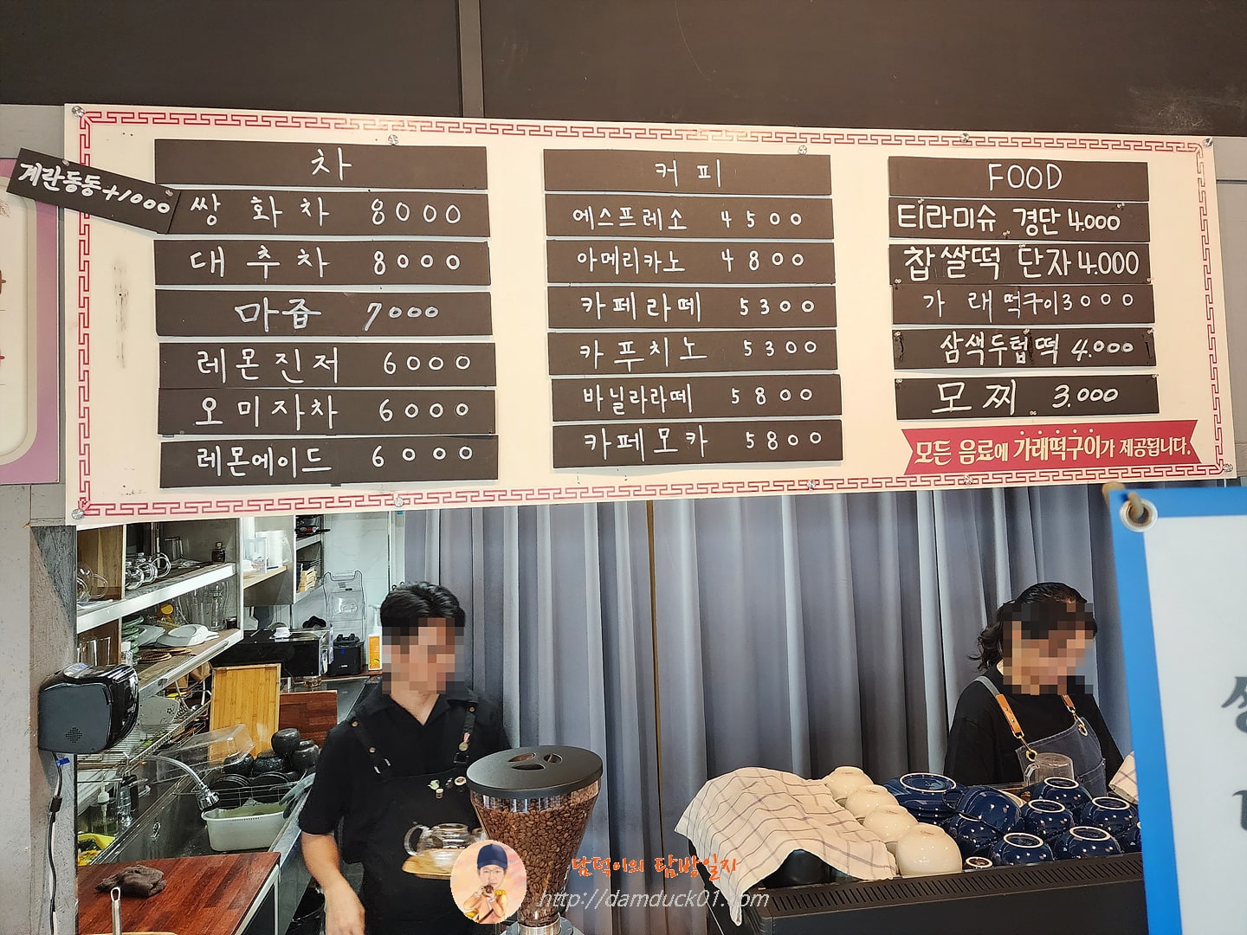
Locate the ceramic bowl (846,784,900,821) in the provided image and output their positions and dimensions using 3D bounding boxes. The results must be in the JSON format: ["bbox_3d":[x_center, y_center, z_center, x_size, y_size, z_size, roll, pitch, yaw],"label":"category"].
[{"bbox_3d":[0.434,0.592,1.441,0.095,0.065,0.095,0,0,0],"label":"ceramic bowl"}]

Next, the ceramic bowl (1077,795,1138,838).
[{"bbox_3d":[0.828,0.600,1.405,0.095,0.060,0.095,0,0,0],"label":"ceramic bowl"}]

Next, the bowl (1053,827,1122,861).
[{"bbox_3d":[0.727,0.600,1.290,0.095,0.060,0.095,0,0,0],"label":"bowl"}]

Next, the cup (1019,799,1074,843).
[{"bbox_3d":[0.713,0.600,1.394,0.095,0.060,0.095,0,0,0],"label":"cup"}]

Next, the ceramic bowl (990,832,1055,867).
[{"bbox_3d":[0.612,0.600,1.266,0.095,0.060,0.095,0,0,0],"label":"ceramic bowl"}]

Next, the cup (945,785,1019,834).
[{"bbox_3d":[0.597,0.557,1.375,0.118,0.061,0.094,23,-12,0],"label":"cup"}]

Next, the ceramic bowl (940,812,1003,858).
[{"bbox_3d":[0.581,0.600,1.361,0.095,0.060,0.095,0,0,0],"label":"ceramic bowl"}]

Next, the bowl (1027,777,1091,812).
[{"bbox_3d":[0.791,0.600,1.495,0.095,0.060,0.095,0,0,0],"label":"bowl"}]

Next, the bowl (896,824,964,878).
[{"bbox_3d":[0.468,0.592,1.270,0.095,0.065,0.095,0,0,0],"label":"bowl"}]

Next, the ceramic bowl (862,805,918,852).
[{"bbox_3d":[0.438,0.592,1.350,0.095,0.065,0.095,0,0,0],"label":"ceramic bowl"}]

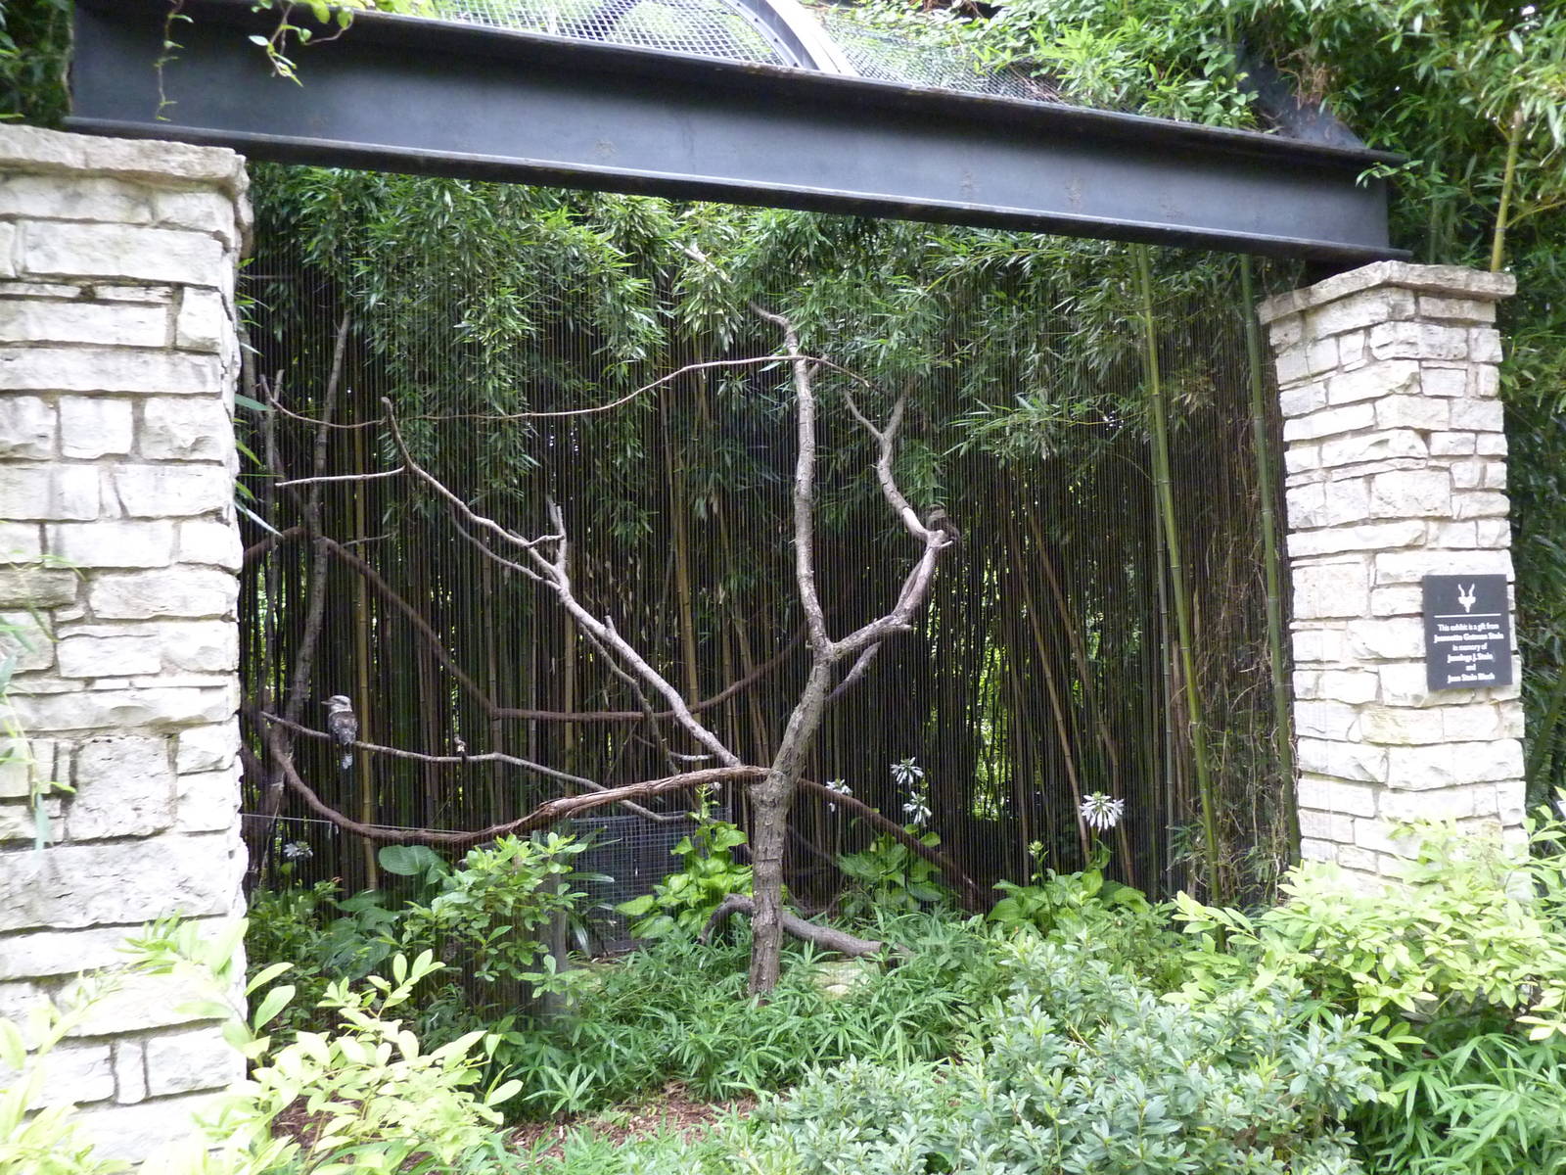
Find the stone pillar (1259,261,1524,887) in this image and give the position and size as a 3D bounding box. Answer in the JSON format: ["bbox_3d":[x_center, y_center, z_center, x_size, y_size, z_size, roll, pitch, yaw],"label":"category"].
[{"bbox_3d":[2.717,0.101,4.976,0.708,2.834,0.708,-1,-2,-19],"label":"stone pillar"}]

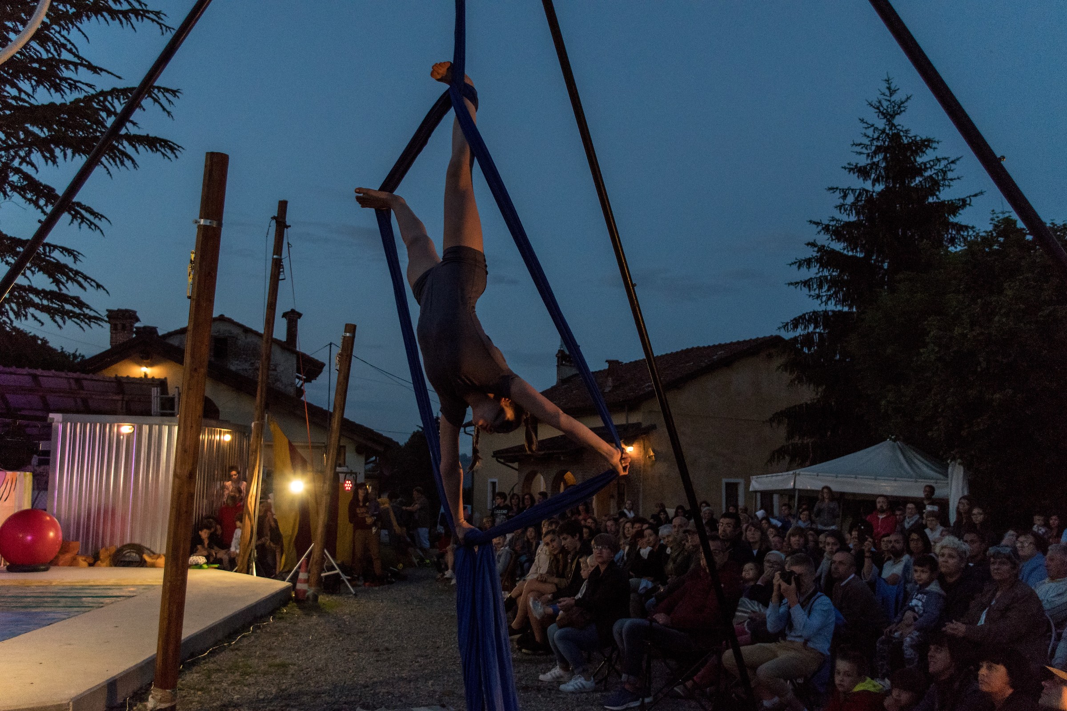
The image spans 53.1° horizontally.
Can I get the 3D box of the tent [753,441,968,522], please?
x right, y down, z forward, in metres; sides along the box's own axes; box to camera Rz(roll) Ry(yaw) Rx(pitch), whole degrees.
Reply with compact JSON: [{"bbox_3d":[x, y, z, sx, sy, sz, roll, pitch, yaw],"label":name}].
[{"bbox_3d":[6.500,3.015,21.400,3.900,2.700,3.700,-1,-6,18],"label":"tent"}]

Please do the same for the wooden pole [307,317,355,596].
[{"bbox_3d":[-2.959,1.545,15.751,0.170,4.051,0.170,7,-6,0],"label":"wooden pole"}]

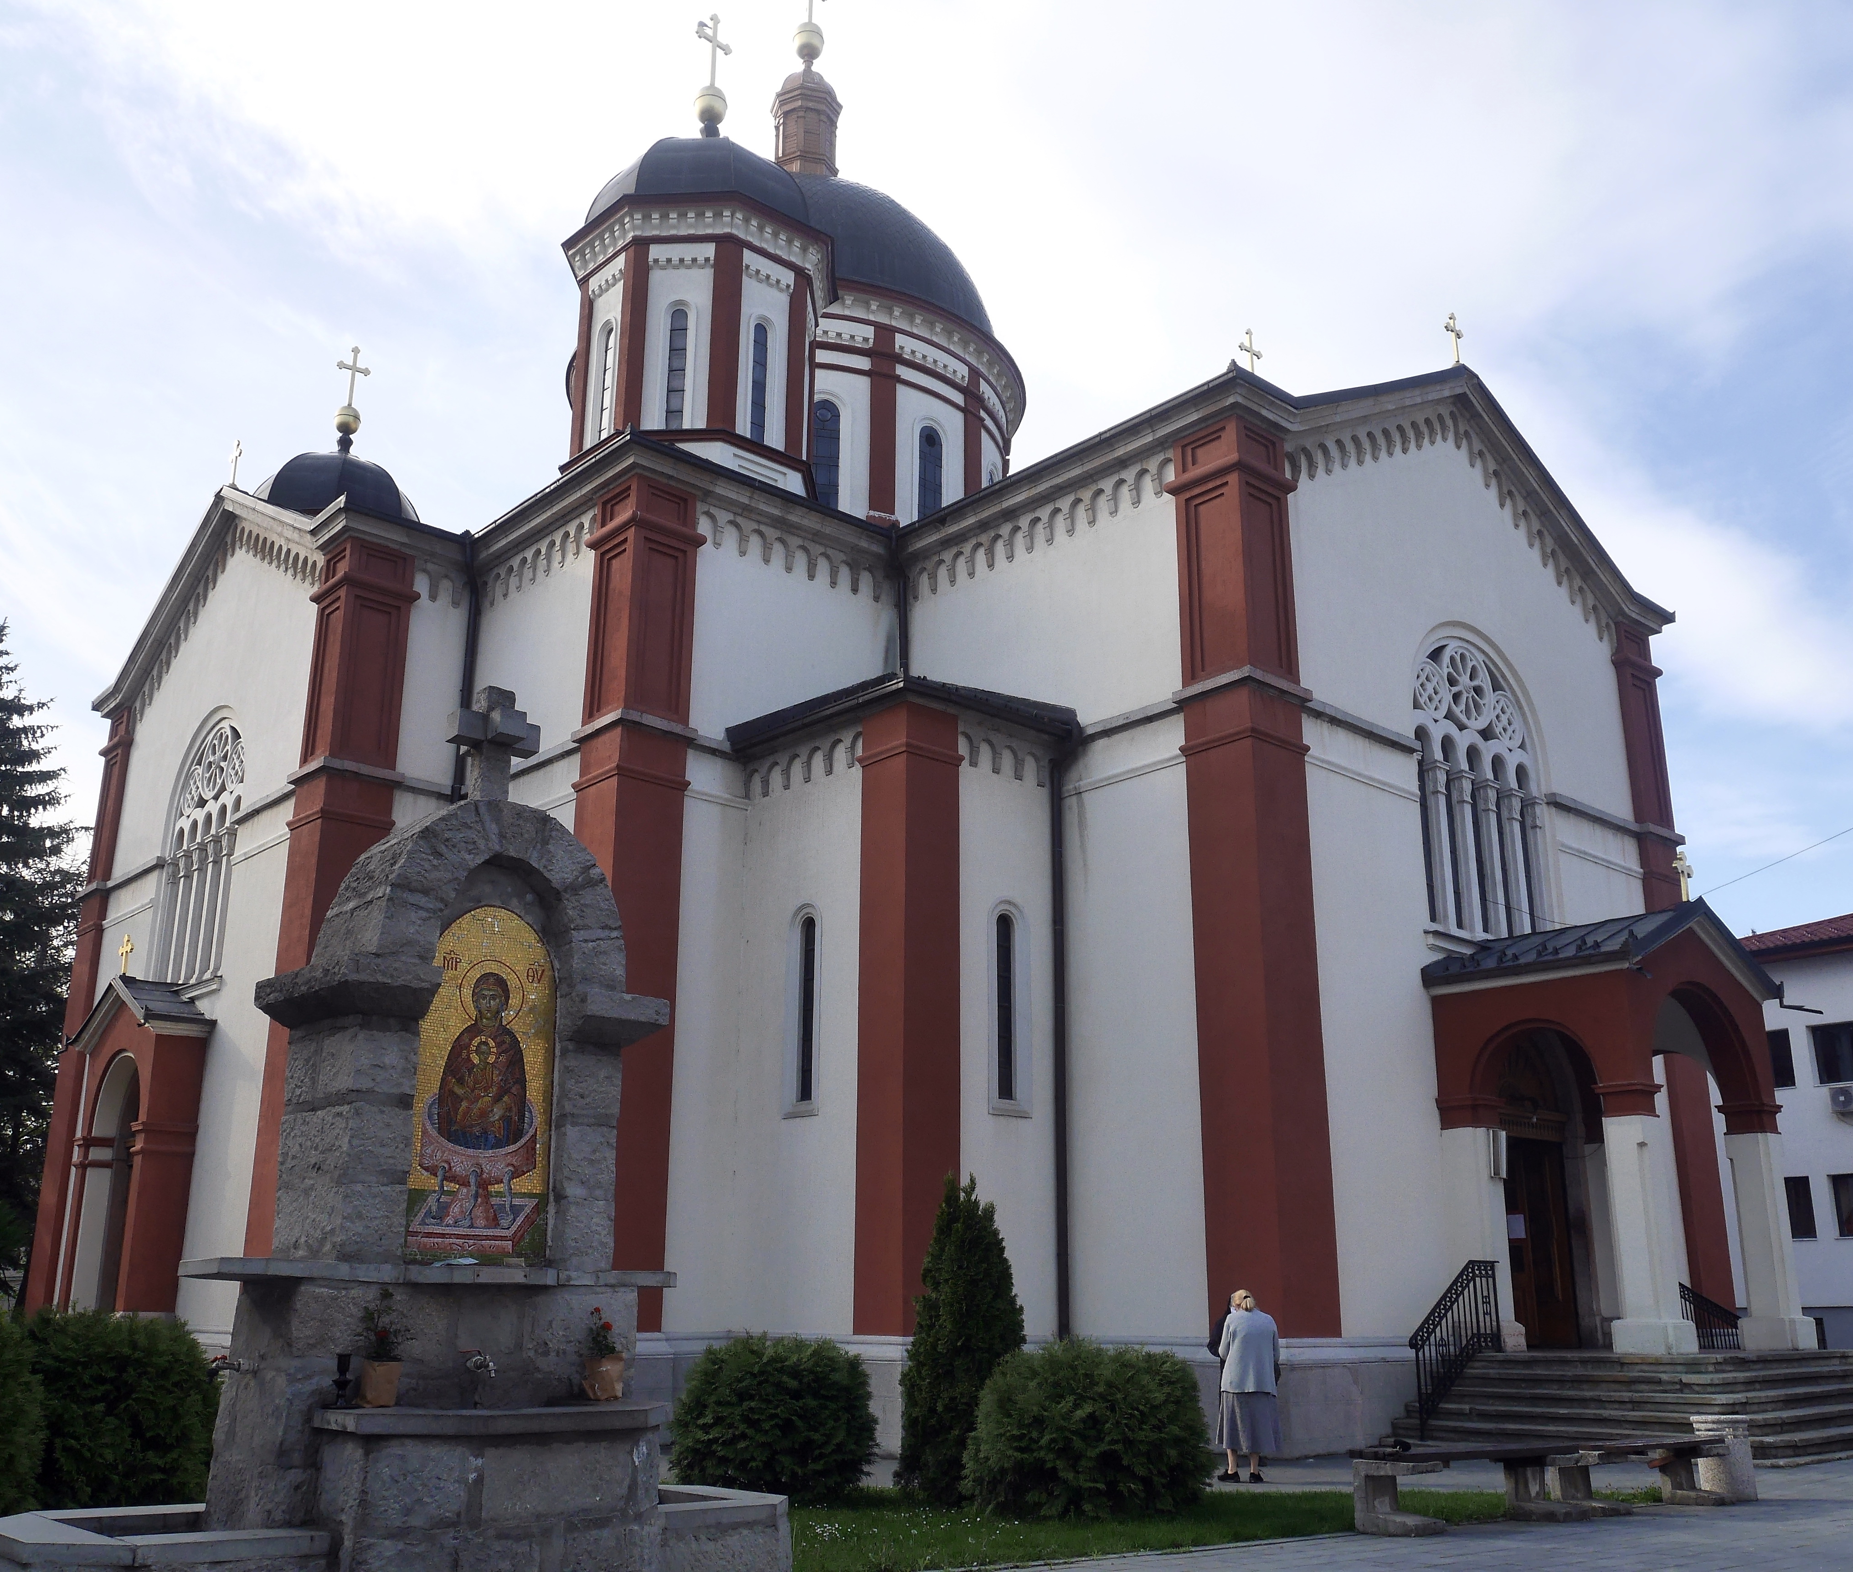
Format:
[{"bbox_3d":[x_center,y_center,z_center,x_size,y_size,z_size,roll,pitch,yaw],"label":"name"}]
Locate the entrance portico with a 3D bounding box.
[{"bbox_3d":[8.448,4.095,20.534,4.150,5.220,2.650,15,-22,-40],"label":"entrance portico"}]

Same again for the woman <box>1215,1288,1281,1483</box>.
[{"bbox_3d":[2.824,5.291,15.017,0.530,1.584,0.360,3,-17,-8],"label":"woman"}]

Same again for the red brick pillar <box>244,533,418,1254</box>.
[{"bbox_3d":[-7.758,1.716,22.133,1.093,10.241,1.093,15,-22,-40],"label":"red brick pillar"}]

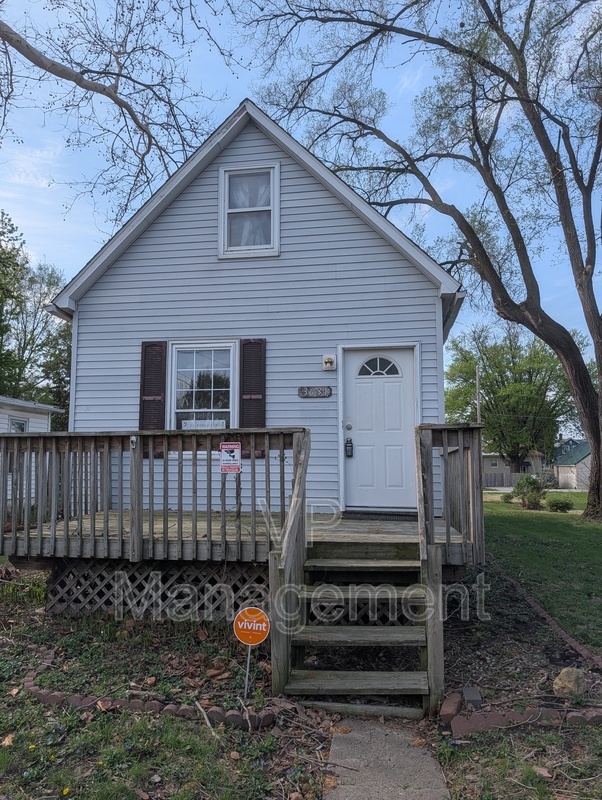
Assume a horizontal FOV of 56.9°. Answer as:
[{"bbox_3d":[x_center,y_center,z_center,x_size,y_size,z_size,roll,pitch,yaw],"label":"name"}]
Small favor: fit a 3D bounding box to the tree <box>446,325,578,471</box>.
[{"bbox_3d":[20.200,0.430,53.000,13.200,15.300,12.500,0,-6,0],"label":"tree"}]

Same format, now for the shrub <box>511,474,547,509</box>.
[{"bbox_3d":[8.600,3.460,21.000,1.340,1.280,1.250,0,-6,0],"label":"shrub"}]

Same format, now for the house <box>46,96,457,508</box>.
[{"bbox_3d":[-0.179,-0.515,11.017,5.670,6.290,7.800,-1,-6,9],"label":"house"}]

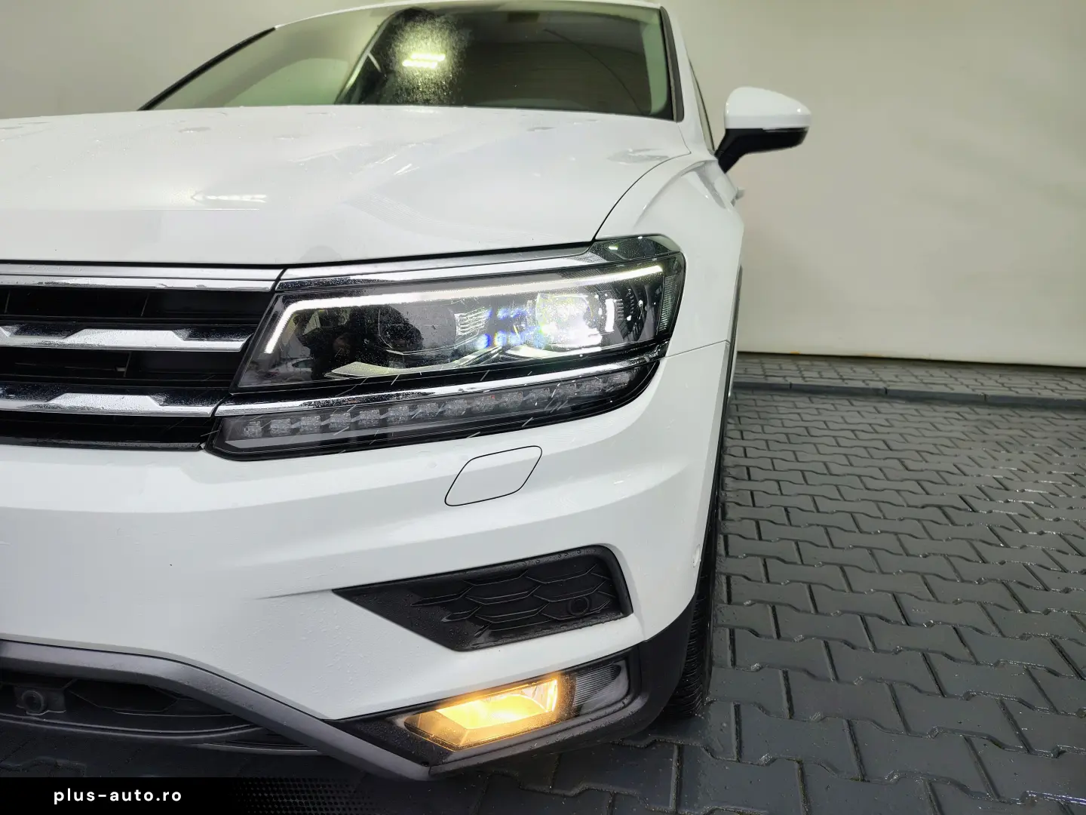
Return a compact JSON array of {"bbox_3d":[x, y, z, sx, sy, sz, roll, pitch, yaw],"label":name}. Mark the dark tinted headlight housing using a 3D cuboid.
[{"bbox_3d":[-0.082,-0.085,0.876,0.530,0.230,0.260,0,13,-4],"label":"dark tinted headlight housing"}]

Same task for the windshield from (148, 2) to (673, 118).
[{"bbox_3d":[-0.354,-0.935,2.071,1.460,0.130,0.920,4,47,13],"label":"windshield"}]

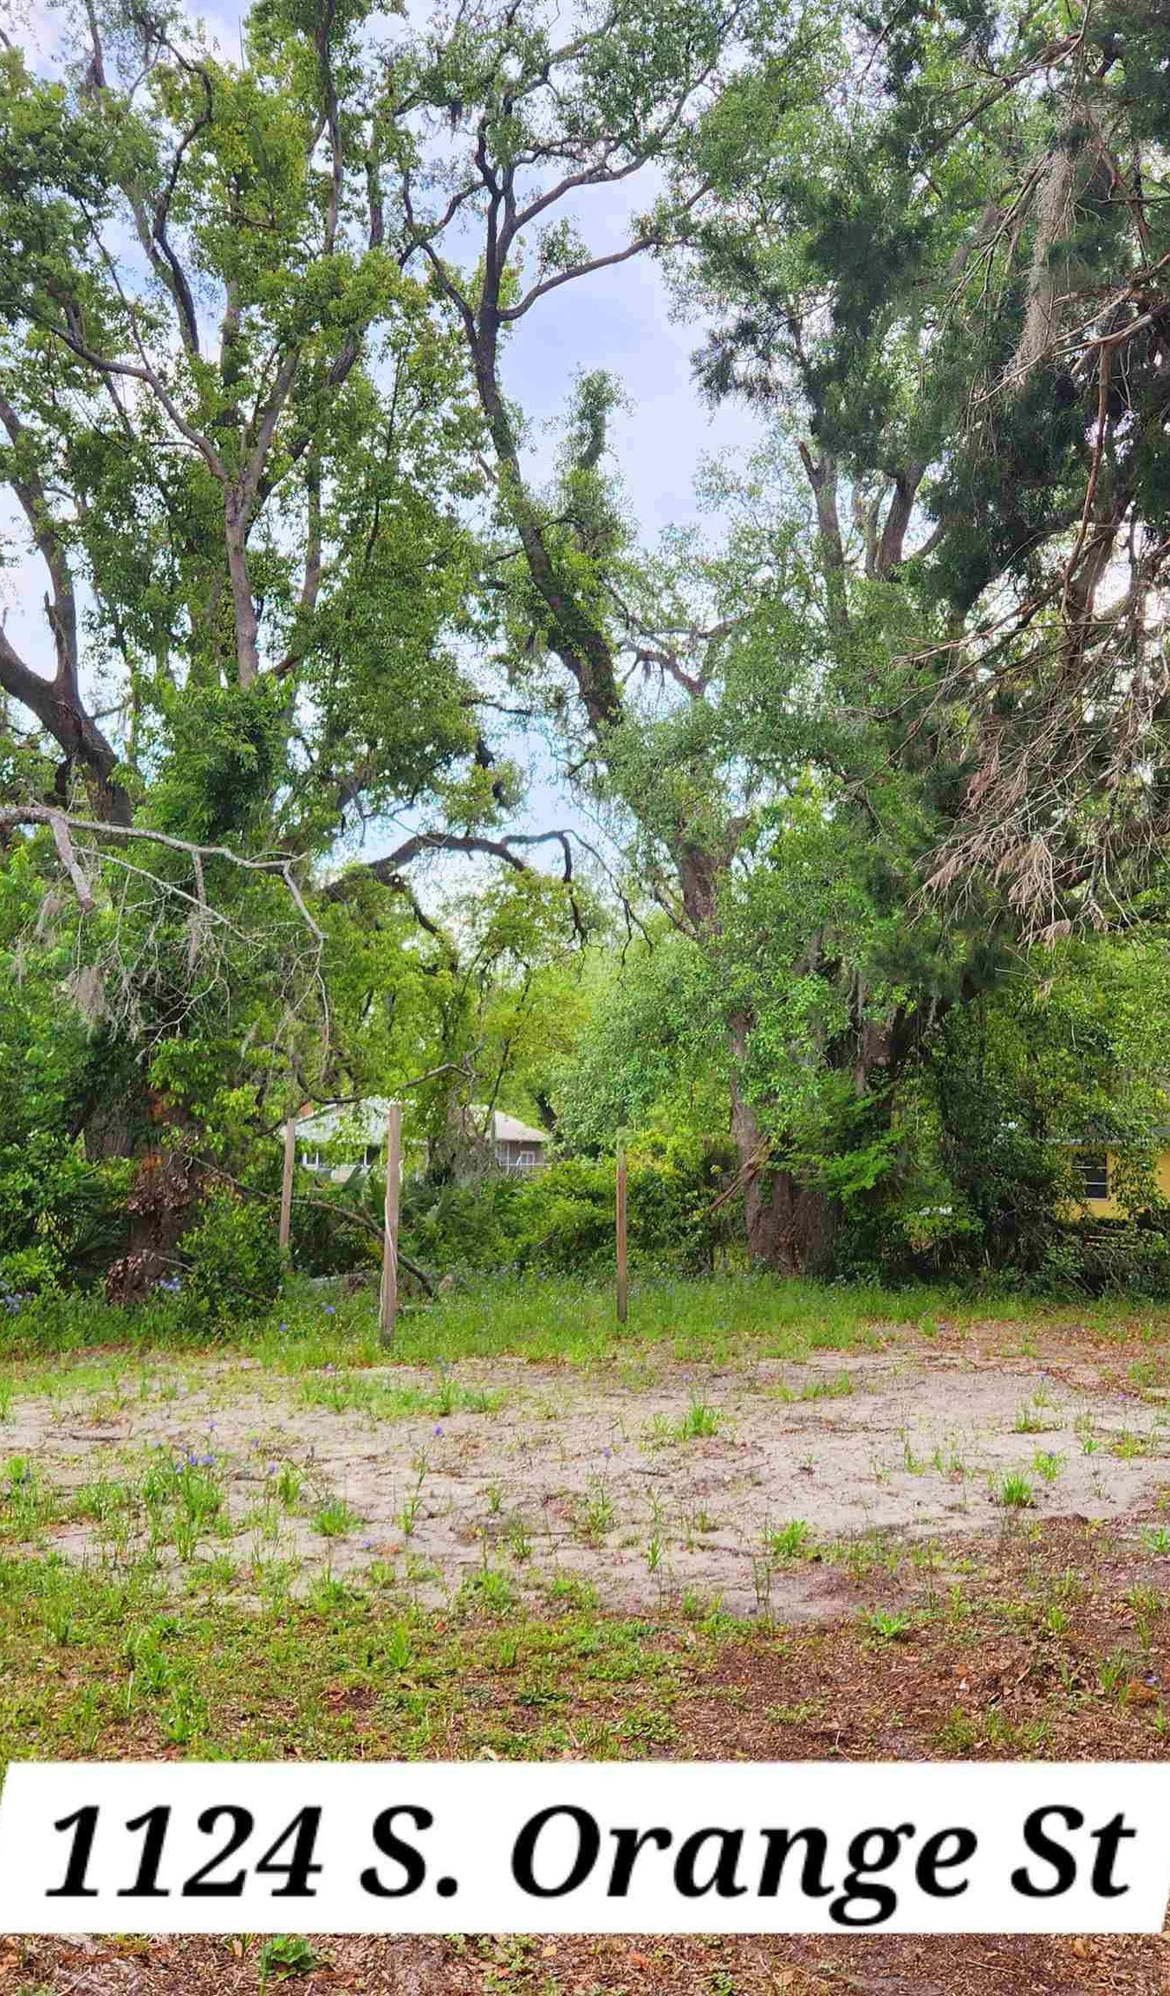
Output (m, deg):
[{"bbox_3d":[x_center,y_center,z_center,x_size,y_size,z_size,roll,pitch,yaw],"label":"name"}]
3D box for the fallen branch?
[{"bbox_3d":[-3.402,2.832,22.000,3.182,1.785,0.700,0,-6,0],"label":"fallen branch"}]

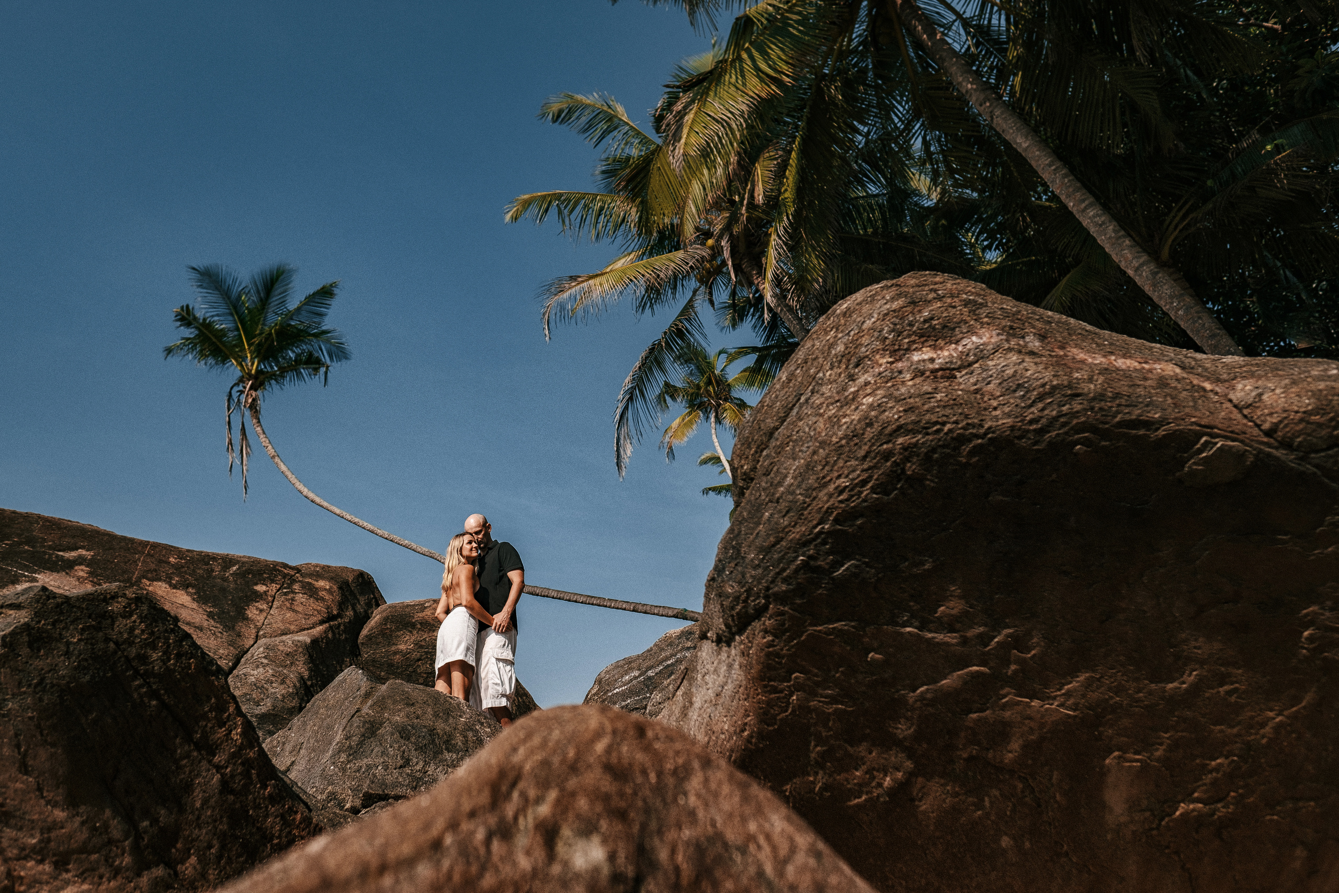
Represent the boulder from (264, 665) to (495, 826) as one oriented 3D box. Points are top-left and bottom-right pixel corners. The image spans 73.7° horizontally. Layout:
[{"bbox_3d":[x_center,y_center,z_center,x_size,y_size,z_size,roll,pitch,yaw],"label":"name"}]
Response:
[{"bbox_3d":[-1.630,1.840,5.400,1.600,1.050,1.500,0,-18,0],"label":"boulder"}]

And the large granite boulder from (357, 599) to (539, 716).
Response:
[{"bbox_3d":[-1.810,1.830,7.300,1.550,1.150,1.300,0,-18,0],"label":"large granite boulder"}]

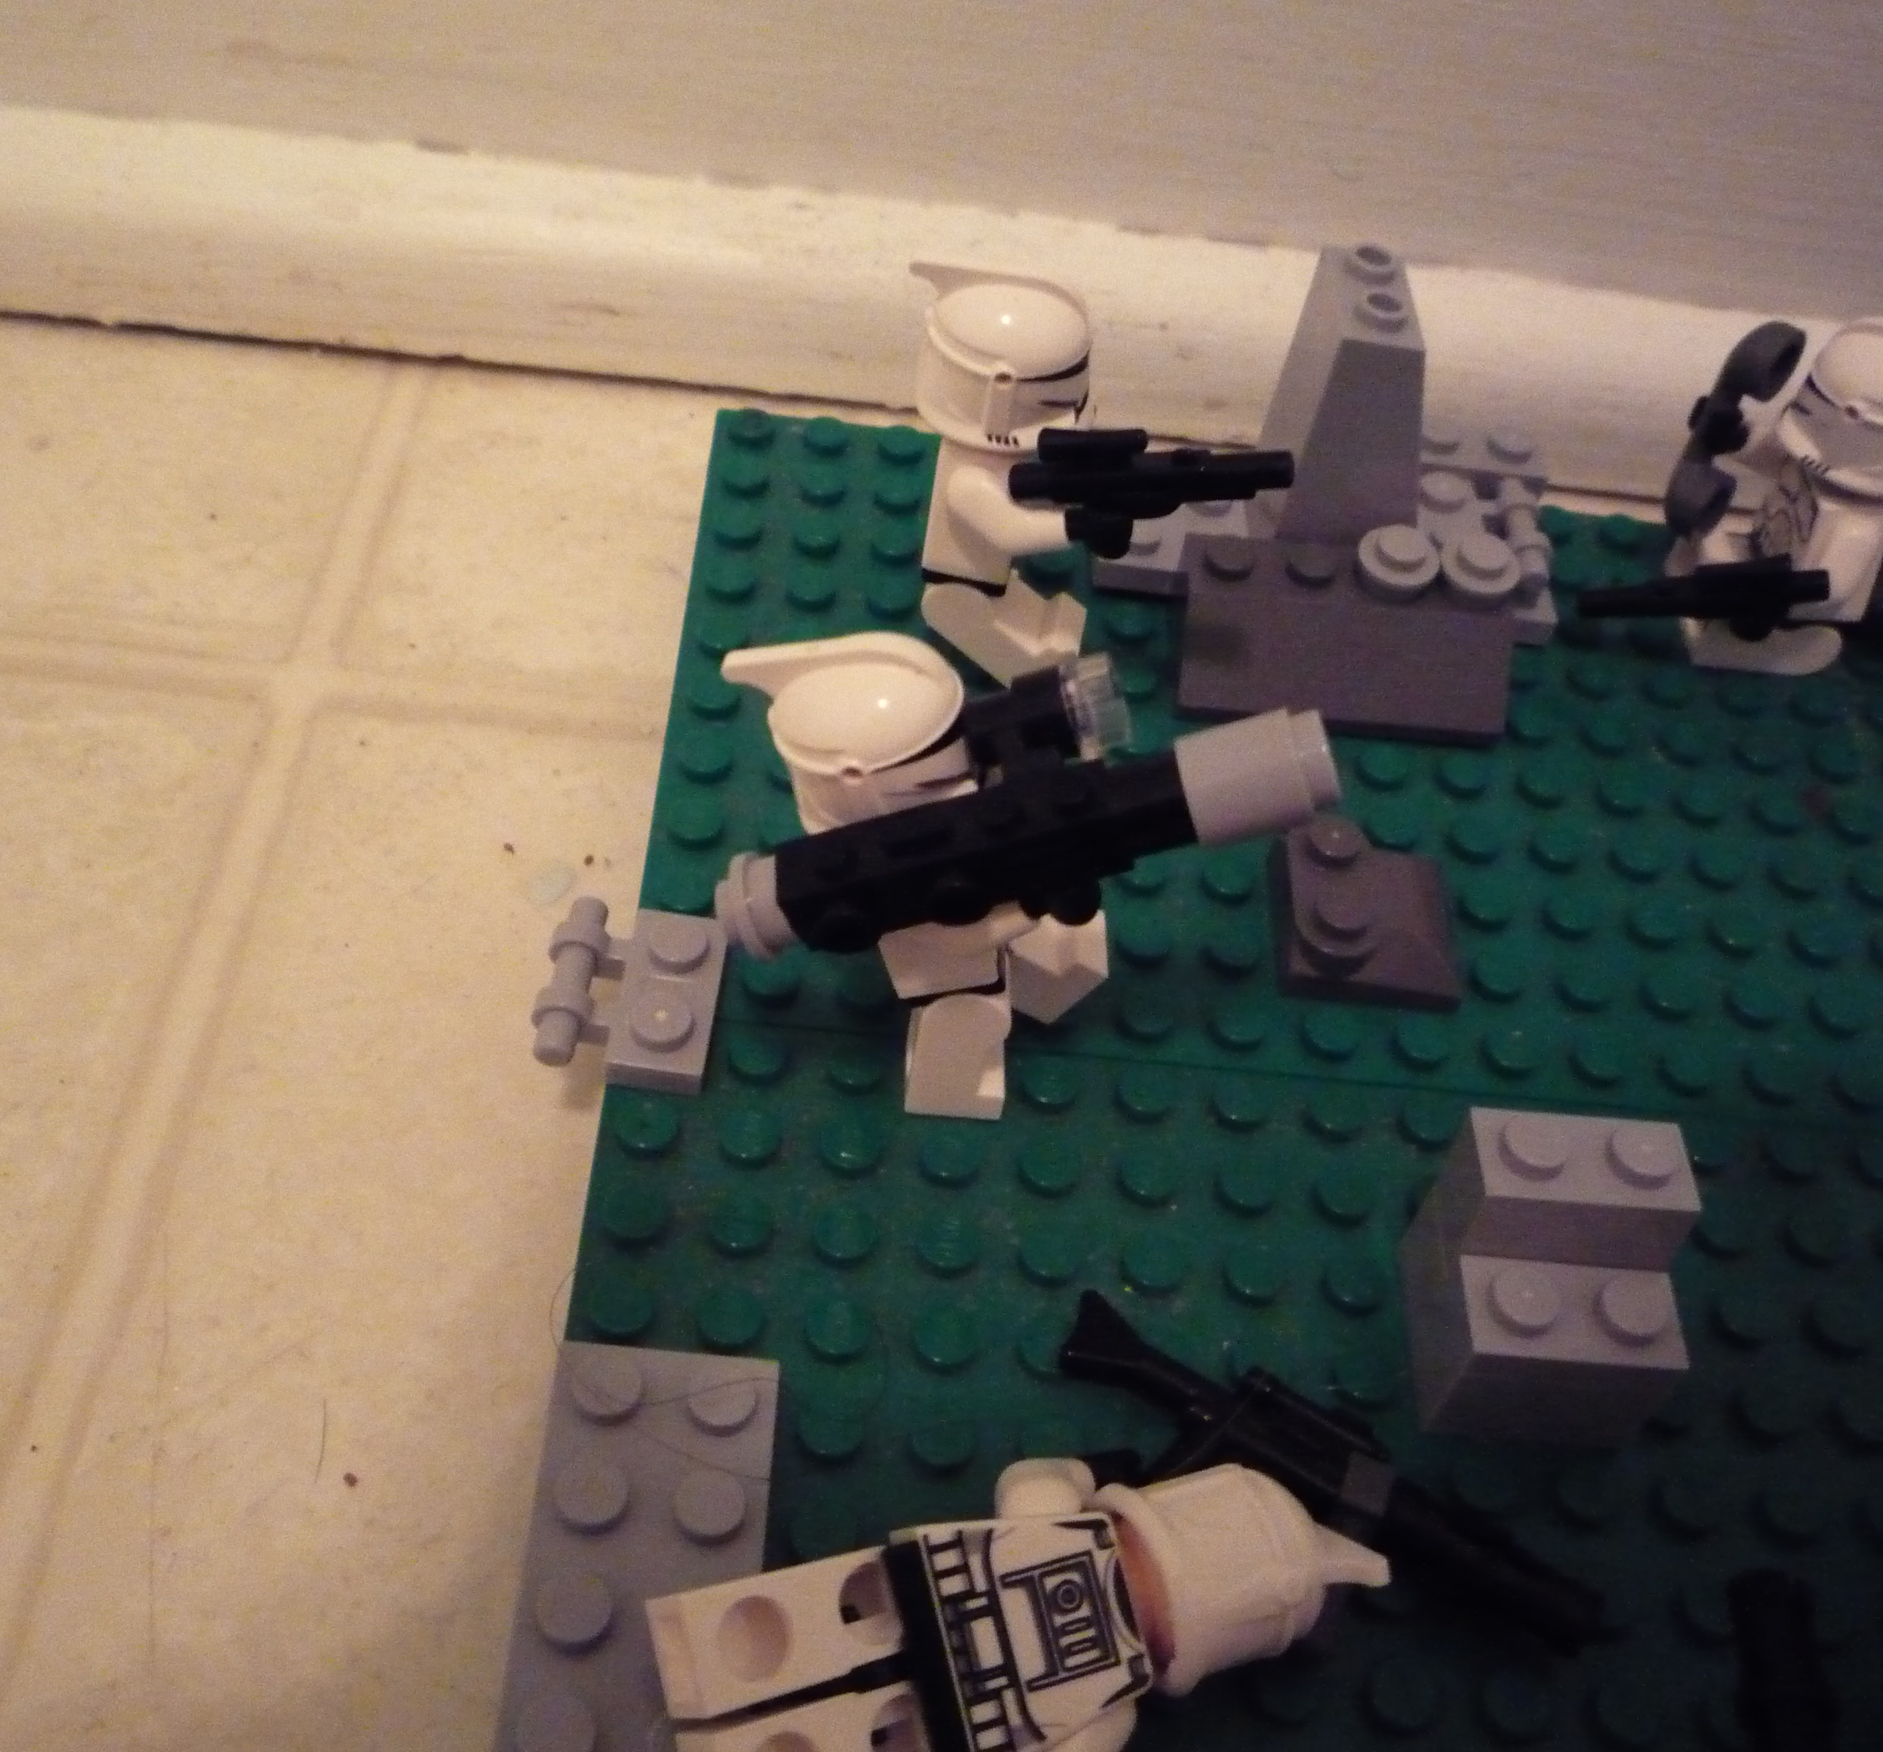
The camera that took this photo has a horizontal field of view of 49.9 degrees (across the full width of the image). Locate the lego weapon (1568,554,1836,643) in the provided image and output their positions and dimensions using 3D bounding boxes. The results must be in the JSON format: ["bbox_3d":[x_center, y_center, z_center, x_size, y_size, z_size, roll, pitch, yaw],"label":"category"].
[{"bbox_3d":[0.076,-0.028,0.200,0.024,0.011,0.004,-4,51,-3],"label":"lego weapon"}]

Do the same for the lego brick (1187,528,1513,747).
[{"bbox_3d":[0.040,-0.023,0.199,0.032,0.011,0.016,6,50,-4],"label":"lego brick"}]

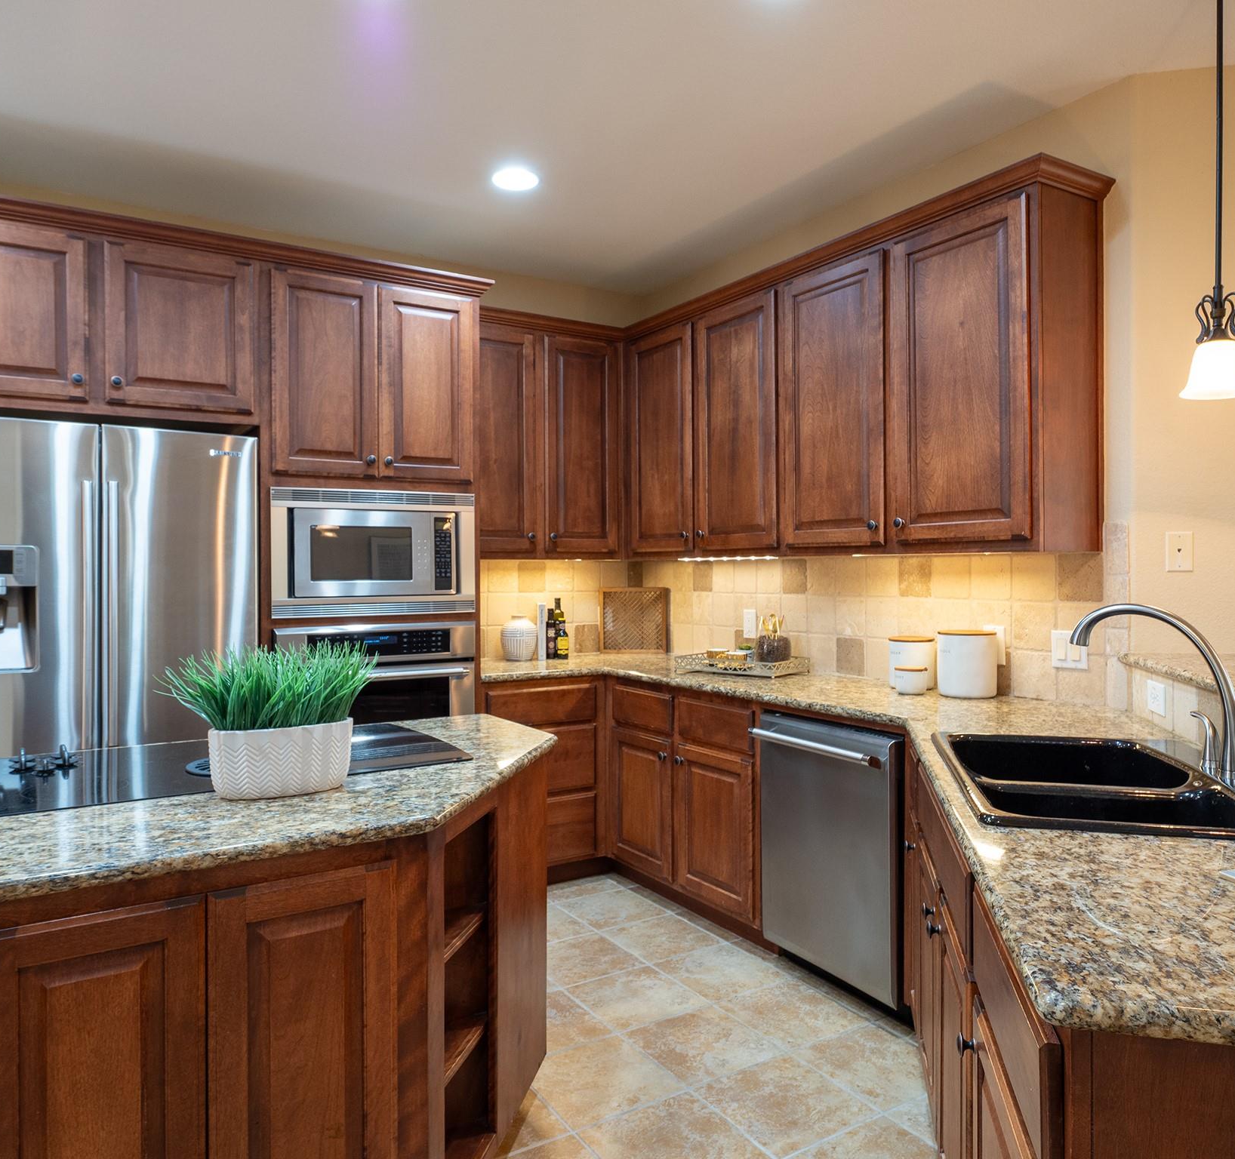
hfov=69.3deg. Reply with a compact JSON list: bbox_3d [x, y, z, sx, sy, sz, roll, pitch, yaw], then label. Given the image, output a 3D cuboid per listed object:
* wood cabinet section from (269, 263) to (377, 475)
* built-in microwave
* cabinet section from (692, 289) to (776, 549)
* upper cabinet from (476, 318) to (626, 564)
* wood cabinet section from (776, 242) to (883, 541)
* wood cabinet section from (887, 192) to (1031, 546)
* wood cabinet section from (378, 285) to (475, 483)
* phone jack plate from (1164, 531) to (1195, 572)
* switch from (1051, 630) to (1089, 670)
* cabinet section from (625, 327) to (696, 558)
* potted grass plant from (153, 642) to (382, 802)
[{"bbox_3d":[-1.191,-0.728,3.443,0.377,0.720,0.550,-1,1,-30],"label":"wood cabinet section"},{"bbox_3d":[-0.992,-0.096,3.493,0.753,0.458,0.460,0,0,-31],"label":"built-in microwave"},{"bbox_3d":[0.607,-0.608,3.684,0.340,0.990,0.515,-1,1,-33],"label":"cabinet section"},{"bbox_3d":[-0.400,-0.599,4.103,0.830,1.041,0.331,0,0,-31],"label":"upper cabinet"},{"bbox_3d":[0.887,-0.605,3.252,0.340,0.990,0.507,-1,1,-33],"label":"wood cabinet section"},{"bbox_3d":[1.169,-0.603,2.817,0.340,0.990,0.509,-1,1,-33],"label":"wood cabinet section"},{"bbox_3d":[-0.862,-0.731,3.636,0.382,0.720,0.550,-1,1,-30],"label":"wood cabinet section"},{"bbox_3d":[1.603,-0.078,2.545,0.070,0.115,0.009,0,0,11],"label":"phone jack plate"},{"bbox_3d":[1.372,0.214,2.708,0.012,0.116,0.116,0,0,-34],"label":"switch"},{"bbox_3d":[0.331,-0.610,4.110,0.340,0.990,0.511,-1,1,-33],"label":"cabinet section"},{"bbox_3d":[-0.695,0.275,1.760,0.395,0.285,0.240,0,0,-31],"label":"potted grass plant"}]

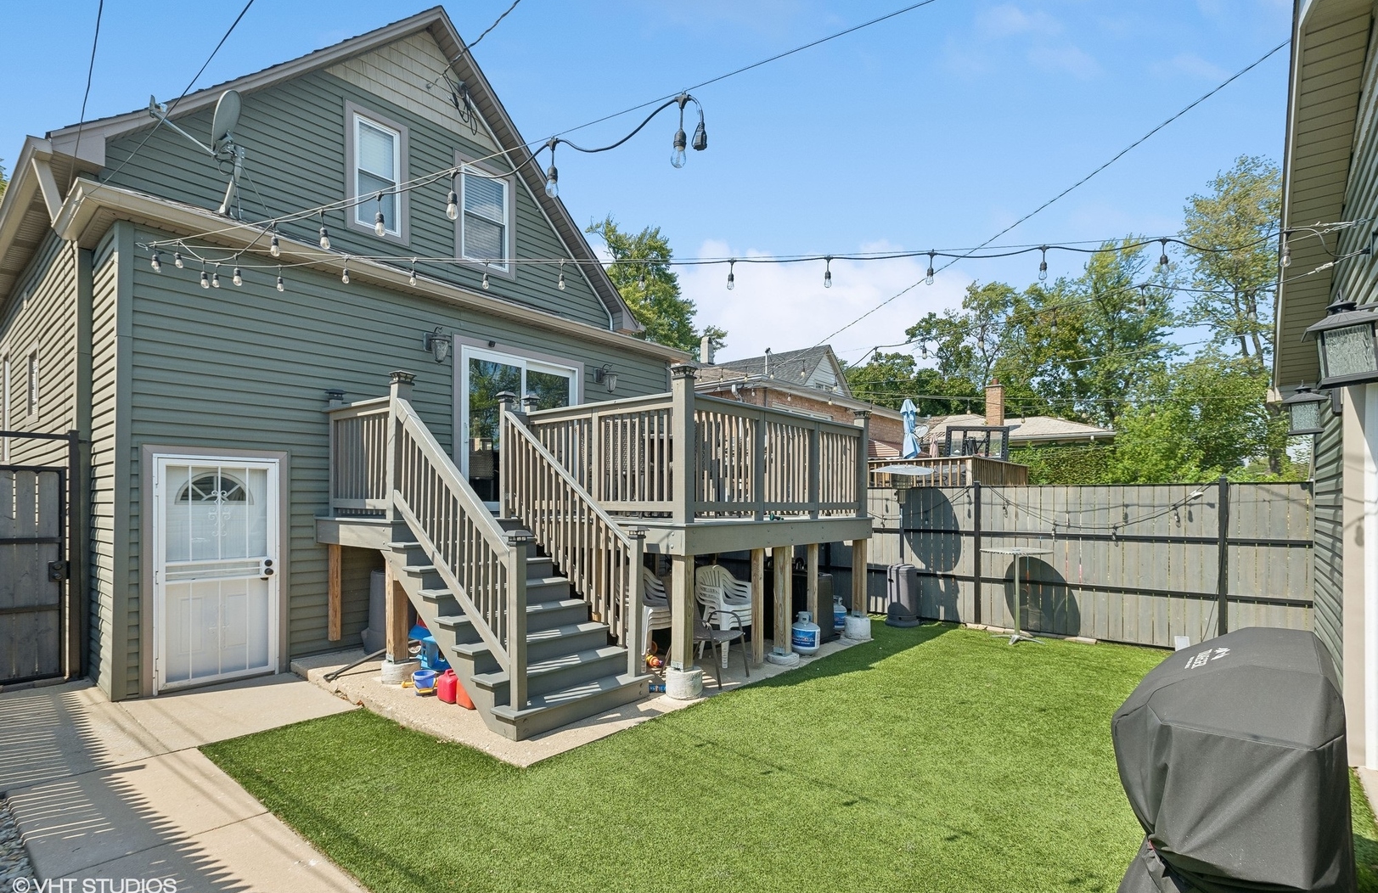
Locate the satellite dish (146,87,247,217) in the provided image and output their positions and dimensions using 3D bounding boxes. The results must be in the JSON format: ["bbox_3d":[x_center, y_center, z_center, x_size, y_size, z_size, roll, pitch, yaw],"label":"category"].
[{"bbox_3d":[-4.323,-2.589,5.720,0.660,1.030,0.520,1,-3,-17],"label":"satellite dish"}]

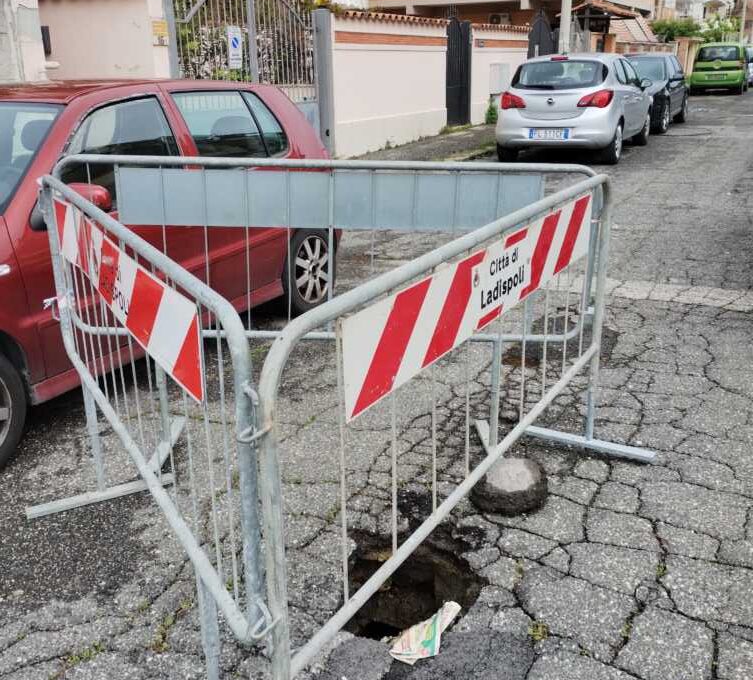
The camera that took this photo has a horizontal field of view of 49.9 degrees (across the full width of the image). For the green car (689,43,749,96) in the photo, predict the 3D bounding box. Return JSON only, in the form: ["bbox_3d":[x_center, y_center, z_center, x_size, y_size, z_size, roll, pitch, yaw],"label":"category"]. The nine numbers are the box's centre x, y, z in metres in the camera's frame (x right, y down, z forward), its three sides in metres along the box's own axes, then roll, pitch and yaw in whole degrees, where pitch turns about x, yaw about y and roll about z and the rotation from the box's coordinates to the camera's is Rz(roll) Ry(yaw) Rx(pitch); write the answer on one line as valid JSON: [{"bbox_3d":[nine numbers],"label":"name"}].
[{"bbox_3d":[11.829,-9.302,27.803,1.710,1.730,3.950,8,21,24],"label":"green car"}]

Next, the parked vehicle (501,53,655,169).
[{"bbox_3d":[3.177,-3.627,12.385,1.760,1.480,4.020,8,21,25],"label":"parked vehicle"}]

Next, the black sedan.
[{"bbox_3d":[5.248,-5.026,16.328,1.750,1.450,4.200,9,21,26],"label":"black sedan"}]

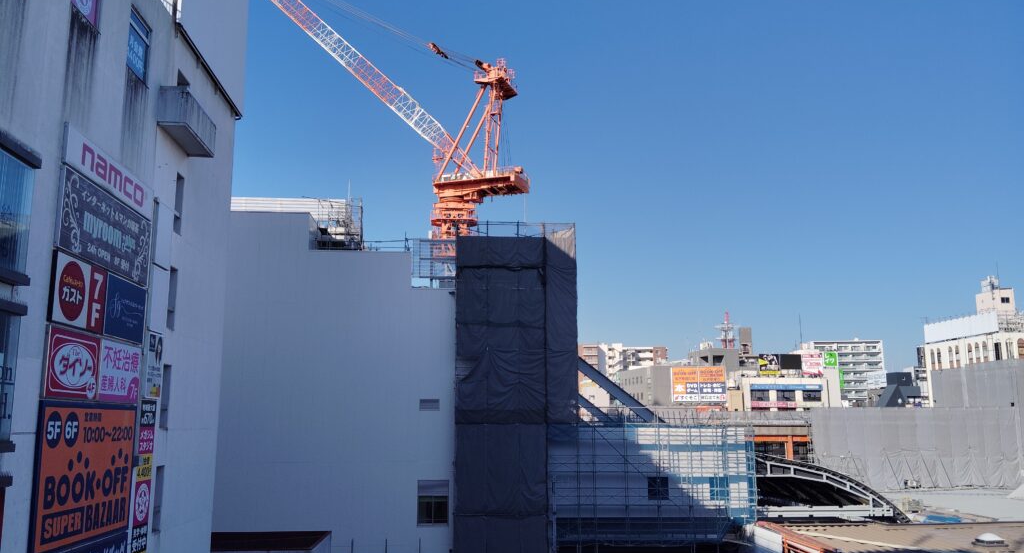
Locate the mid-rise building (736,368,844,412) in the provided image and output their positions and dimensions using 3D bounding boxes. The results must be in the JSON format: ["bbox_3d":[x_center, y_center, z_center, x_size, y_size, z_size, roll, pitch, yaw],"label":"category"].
[{"bbox_3d":[51.682,23.011,153.933,17.500,12.000,11.000,1,-10,-6],"label":"mid-rise building"}]

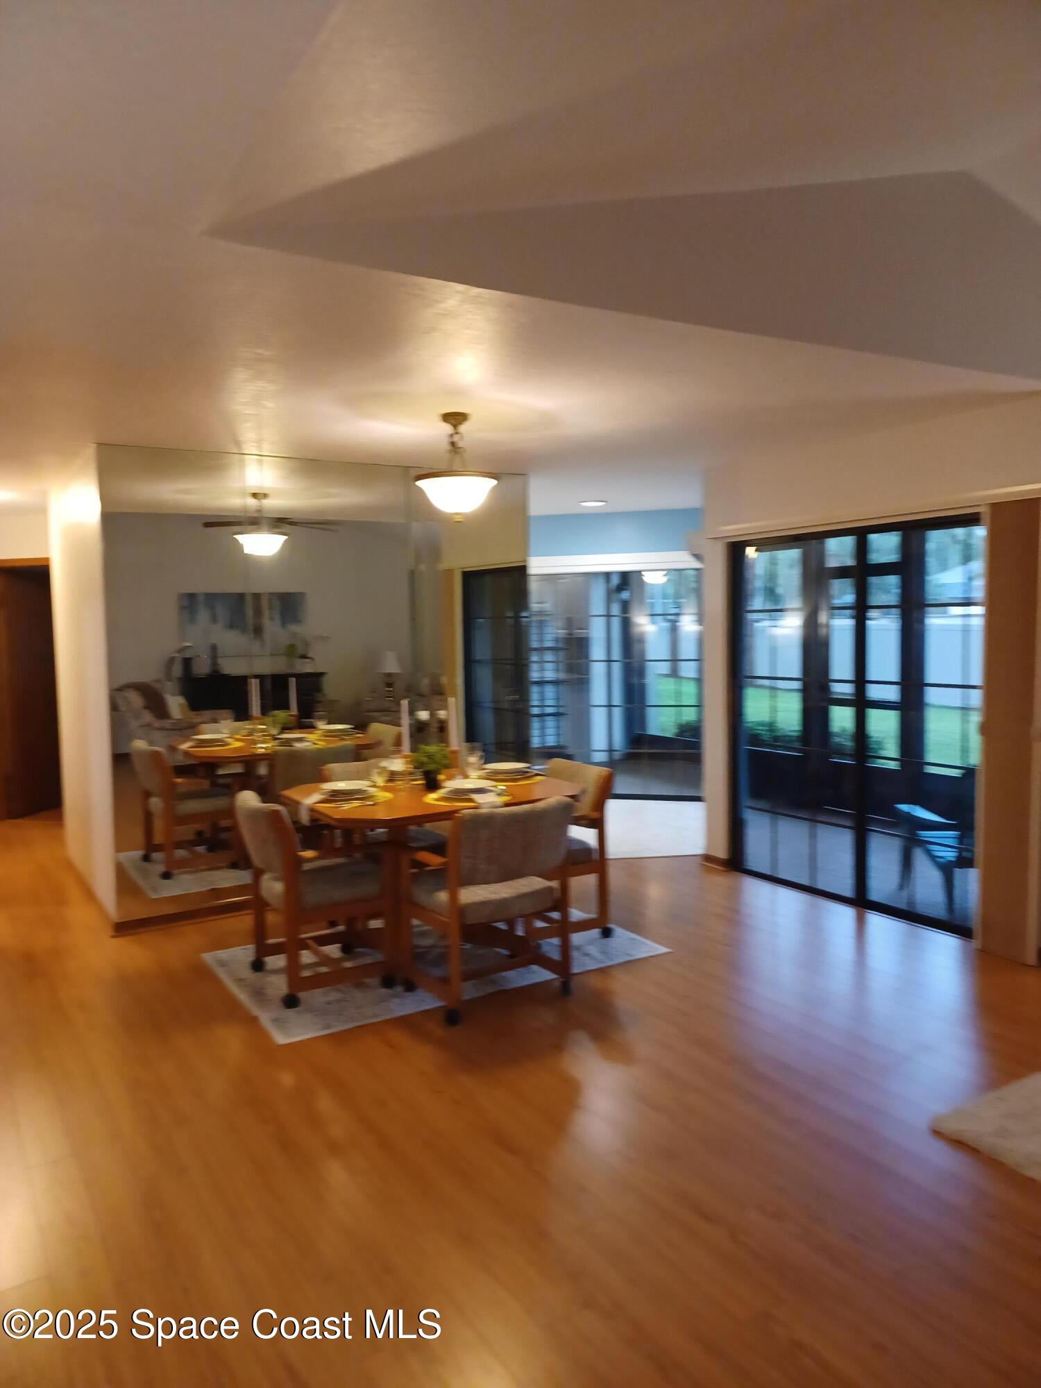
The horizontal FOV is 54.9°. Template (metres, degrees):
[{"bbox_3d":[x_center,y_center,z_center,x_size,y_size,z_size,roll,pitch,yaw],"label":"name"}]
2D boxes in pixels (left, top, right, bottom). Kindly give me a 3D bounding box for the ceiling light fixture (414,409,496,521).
[{"bbox_3d":[-0.286,-0.994,4.411,0.365,0.470,0.365,-1,4,0],"label":"ceiling light fixture"}]

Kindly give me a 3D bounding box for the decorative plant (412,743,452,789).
[{"bbox_3d":[-0.419,0.343,4.729,0.170,0.206,0.170,-1,4,0],"label":"decorative plant"}]

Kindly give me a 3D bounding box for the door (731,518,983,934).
[{"bbox_3d":[1.740,0.130,5.343,0.100,2.000,1.730,-3,4,-32],"label":"door"}]

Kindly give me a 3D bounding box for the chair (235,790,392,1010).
[{"bbox_3d":[-0.889,0.829,4.355,0.535,0.832,0.570,-3,4,-32],"label":"chair"}]

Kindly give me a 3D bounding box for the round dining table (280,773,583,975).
[{"bbox_3d":[-0.400,0.831,4.697,1.260,0.765,1.070,-3,4,-32],"label":"round dining table"}]

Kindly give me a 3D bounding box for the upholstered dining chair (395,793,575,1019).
[{"bbox_3d":[-0.136,0.831,4.118,0.575,0.832,0.535,-3,4,-32],"label":"upholstered dining chair"}]

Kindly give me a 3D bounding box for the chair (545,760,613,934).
[{"bbox_3d":[0.099,0.770,4.971,0.535,0.832,0.570,-3,4,-32],"label":"chair"}]

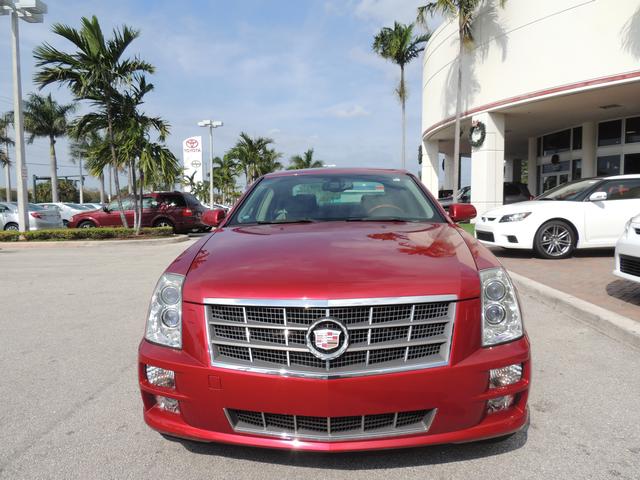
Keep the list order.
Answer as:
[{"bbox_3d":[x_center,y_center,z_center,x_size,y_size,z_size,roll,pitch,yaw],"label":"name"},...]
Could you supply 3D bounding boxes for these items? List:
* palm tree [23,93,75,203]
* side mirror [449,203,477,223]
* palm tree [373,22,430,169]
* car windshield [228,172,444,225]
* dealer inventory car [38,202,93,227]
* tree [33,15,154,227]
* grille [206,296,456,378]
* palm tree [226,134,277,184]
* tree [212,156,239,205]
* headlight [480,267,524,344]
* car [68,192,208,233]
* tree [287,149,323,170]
[{"bbox_3d":[-23.008,-7.006,38.400,4.300,11.280,4.300,0,4,4],"label":"palm tree"},{"bbox_3d":[1.047,-0.198,3.250,0.210,0.140,0.130,0,4,4],"label":"side mirror"},{"bbox_3d":[5.327,-7.699,29.000,3.800,13.030,3.700,0,4,0],"label":"palm tree"},{"bbox_3d":[0.125,-0.344,3.276,1.500,0.420,0.850,0,4,3],"label":"car windshield"},{"bbox_3d":[-13.400,-1.203,21.900,4.700,1.460,1.800,0,4,3],"label":"dealer inventory car"},{"bbox_3d":[-7.438,-3.827,14.700,4.000,7.300,3.800,0,4,0],"label":"tree"},{"bbox_3d":[0.043,0.357,1.661,0.960,0.280,0.170,0,4,4],"label":"grille"},{"bbox_3d":[-5.580,-5.241,37.265,4.200,7.470,4.000,0,4,4],"label":"palm tree"},{"bbox_3d":[-9.967,-5.506,47.238,2.900,6.700,2.900,0,4,4],"label":"tree"},{"bbox_3d":[0.790,0.288,1.959,0.260,0.310,0.400,0,4,3],"label":"headlight"},{"bbox_3d":[-7.150,-1.005,17.200,5.000,1.680,1.870,0,4,1],"label":"car"},{"bbox_3d":[-1.423,-5.292,42.240,3.500,6.760,3.500,0,4,4],"label":"tree"}]

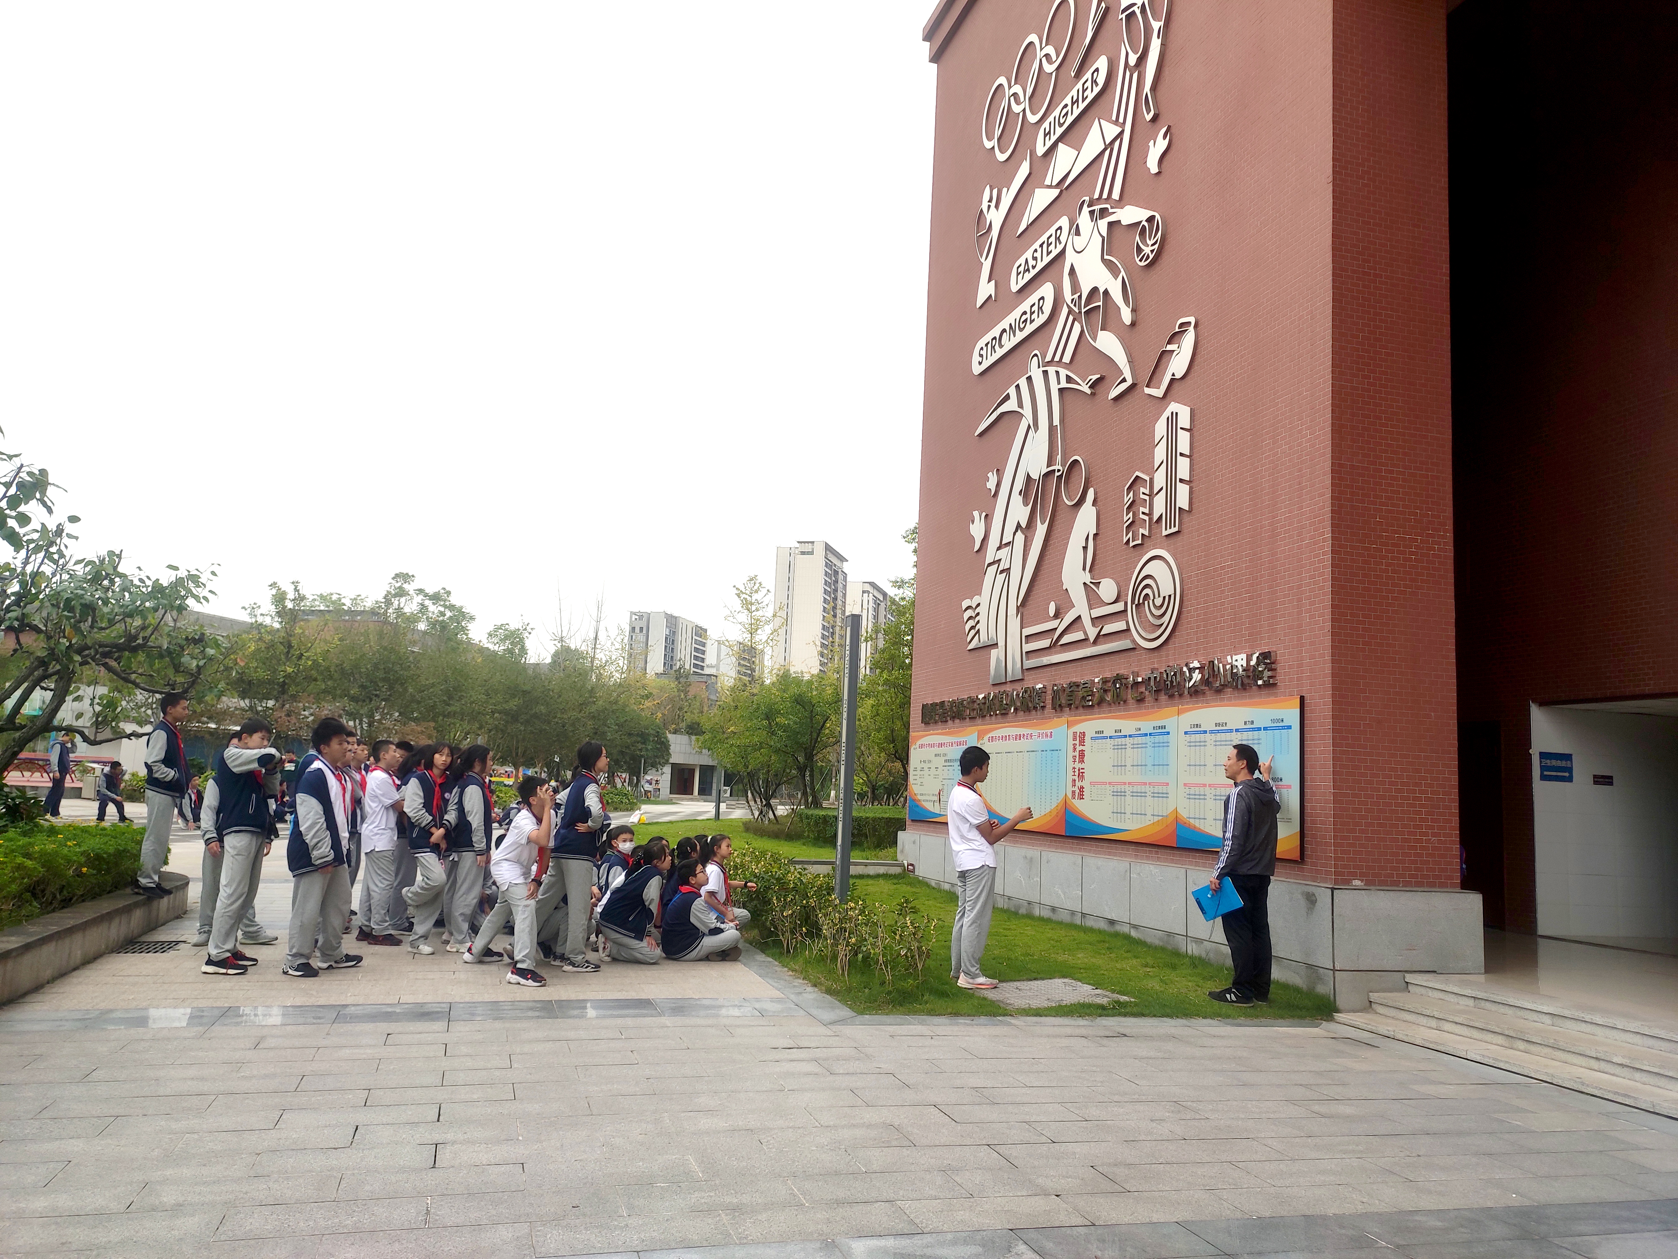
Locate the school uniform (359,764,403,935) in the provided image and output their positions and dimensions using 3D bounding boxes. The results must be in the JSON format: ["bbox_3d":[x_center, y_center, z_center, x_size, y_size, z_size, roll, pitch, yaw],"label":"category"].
[{"bbox_3d":[-3.719,1.783,9.808,0.360,1.355,0.460,5,-8,-14],"label":"school uniform"}]

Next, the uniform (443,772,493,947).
[{"bbox_3d":[-2.983,1.848,9.779,0.340,1.380,0.430,4,-8,-8],"label":"uniform"}]

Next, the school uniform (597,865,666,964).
[{"bbox_3d":[-1.603,2.203,9.422,0.540,0.720,0.460,4,-8,-7],"label":"school uniform"}]

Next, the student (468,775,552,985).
[{"bbox_3d":[-2.297,1.753,8.460,0.580,1.420,0.580,3,-8,-2],"label":"student"}]

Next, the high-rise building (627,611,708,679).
[{"bbox_3d":[-64.799,27.687,452.386,13.840,62.756,42.729,1,-8,16],"label":"high-rise building"}]

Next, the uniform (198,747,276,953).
[{"bbox_3d":[-4.048,1.515,8.214,0.430,1.425,0.500,1,-8,12],"label":"uniform"}]

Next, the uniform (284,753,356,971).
[{"bbox_3d":[-3.518,1.590,8.280,0.380,1.430,0.470,3,-8,-4],"label":"uniform"}]

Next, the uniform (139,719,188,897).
[{"bbox_3d":[-5.483,1.427,9.841,0.360,1.402,0.440,4,-8,-10],"label":"uniform"}]

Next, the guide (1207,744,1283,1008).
[{"bbox_3d":[2.924,1.754,8.732,0.430,1.820,0.530,-4,-10,42],"label":"guide"}]

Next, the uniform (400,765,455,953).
[{"bbox_3d":[-3.181,1.787,9.413,0.370,1.380,0.420,-1,-9,29],"label":"uniform"}]

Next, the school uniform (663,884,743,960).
[{"bbox_3d":[-1.113,2.354,9.792,0.600,0.570,0.540,4,-8,-8],"label":"school uniform"}]

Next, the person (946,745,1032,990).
[{"bbox_3d":[1.071,1.697,8.644,0.600,1.702,0.480,4,-8,-10],"label":"person"}]

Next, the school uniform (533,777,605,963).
[{"bbox_3d":[-1.994,1.770,9.013,0.500,1.409,0.500,4,-8,-10],"label":"school uniform"}]

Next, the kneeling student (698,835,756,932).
[{"bbox_3d":[-0.982,2.323,10.808,0.550,0.920,0.480,3,-8,-4],"label":"kneeling student"}]

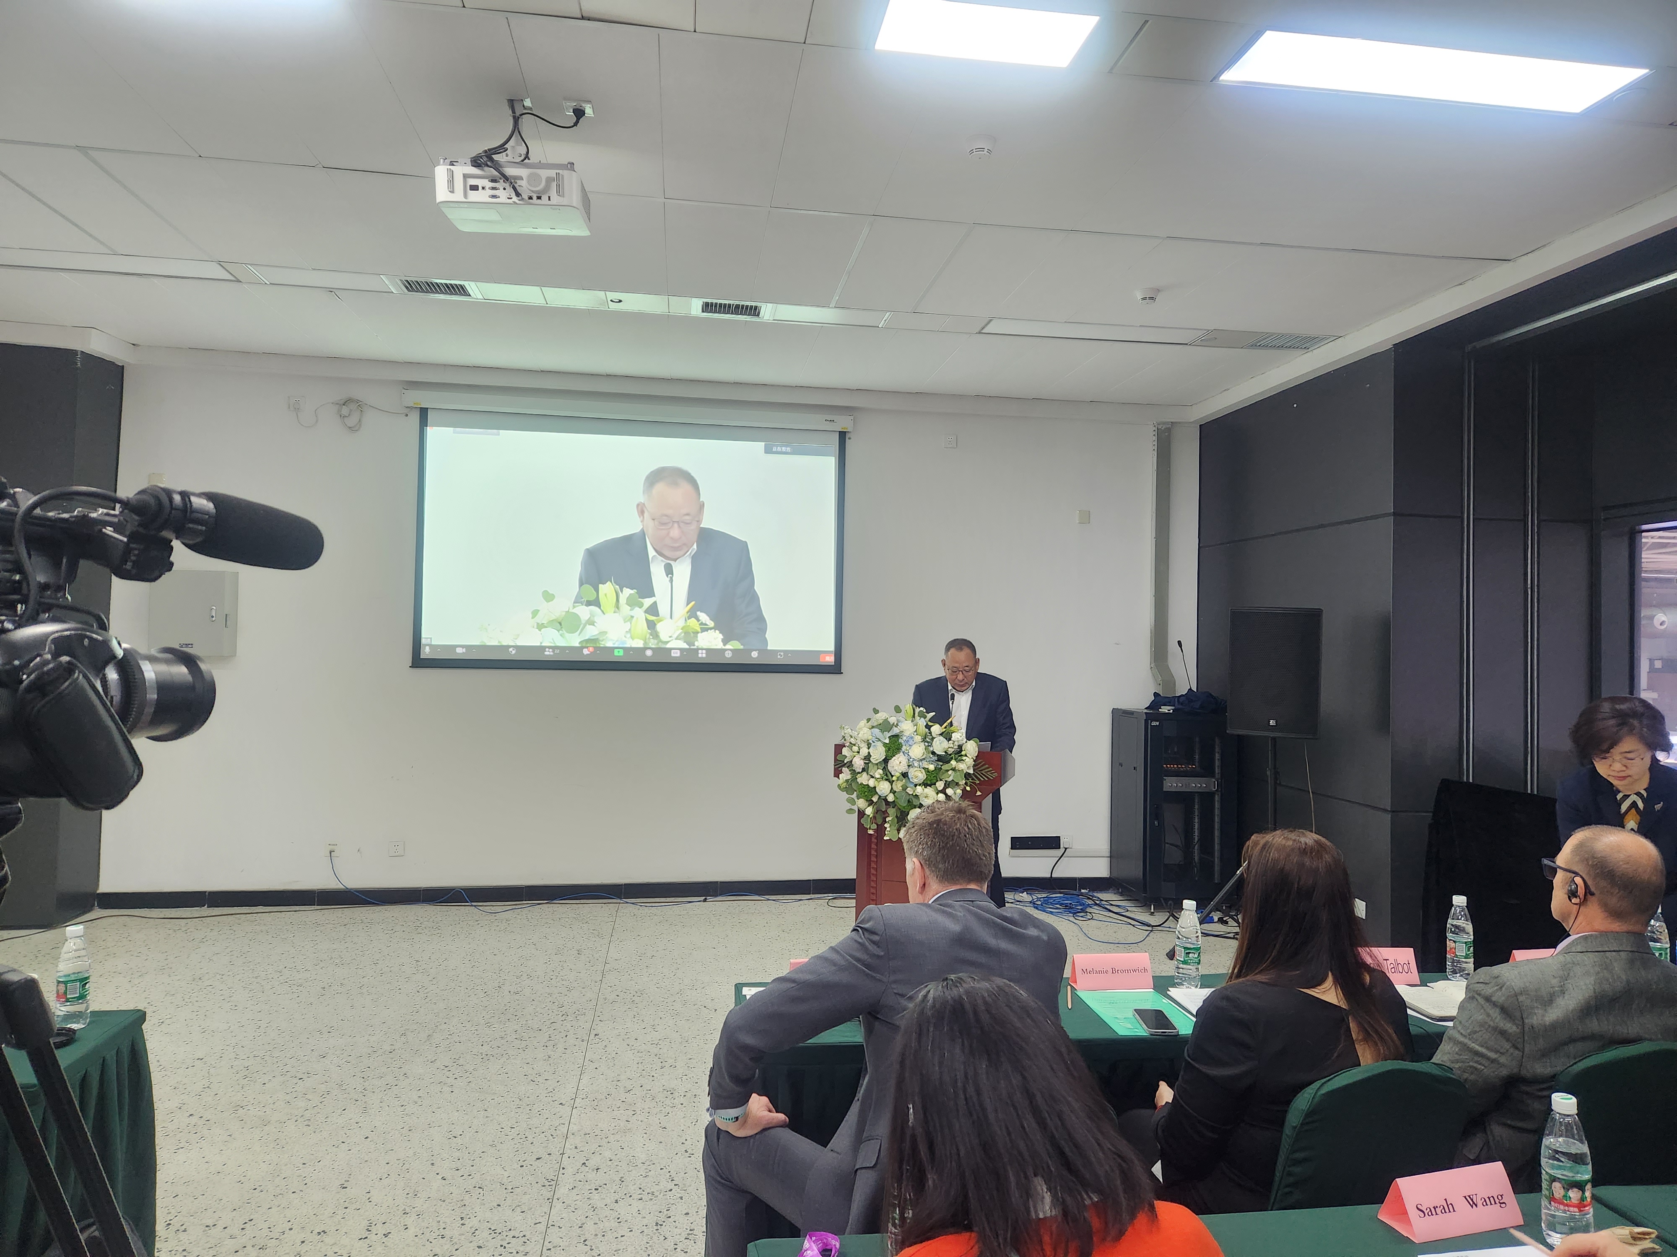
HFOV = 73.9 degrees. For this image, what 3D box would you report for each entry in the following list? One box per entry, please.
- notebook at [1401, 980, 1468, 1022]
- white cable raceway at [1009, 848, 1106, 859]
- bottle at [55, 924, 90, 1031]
[{"bbox_3d":[1.612,0.975,2.905,0.290,0.022,0.215,1,-1,-7],"label":"notebook"},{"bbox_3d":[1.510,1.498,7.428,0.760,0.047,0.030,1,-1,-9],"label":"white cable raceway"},{"bbox_3d":[-1.737,0.793,2.534,0.065,0.230,0.065,1,-2,-8],"label":"bottle"}]

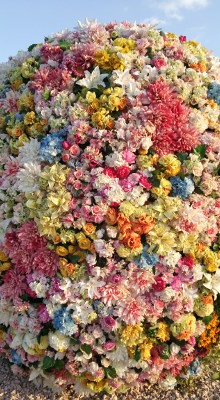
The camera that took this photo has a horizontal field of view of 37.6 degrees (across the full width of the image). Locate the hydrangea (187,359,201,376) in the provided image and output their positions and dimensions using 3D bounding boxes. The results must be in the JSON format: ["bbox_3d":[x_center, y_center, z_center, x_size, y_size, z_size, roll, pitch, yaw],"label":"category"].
[{"bbox_3d":[0.529,1.062,2.051,0.100,0.100,0.115,0,-45,-32],"label":"hydrangea"}]

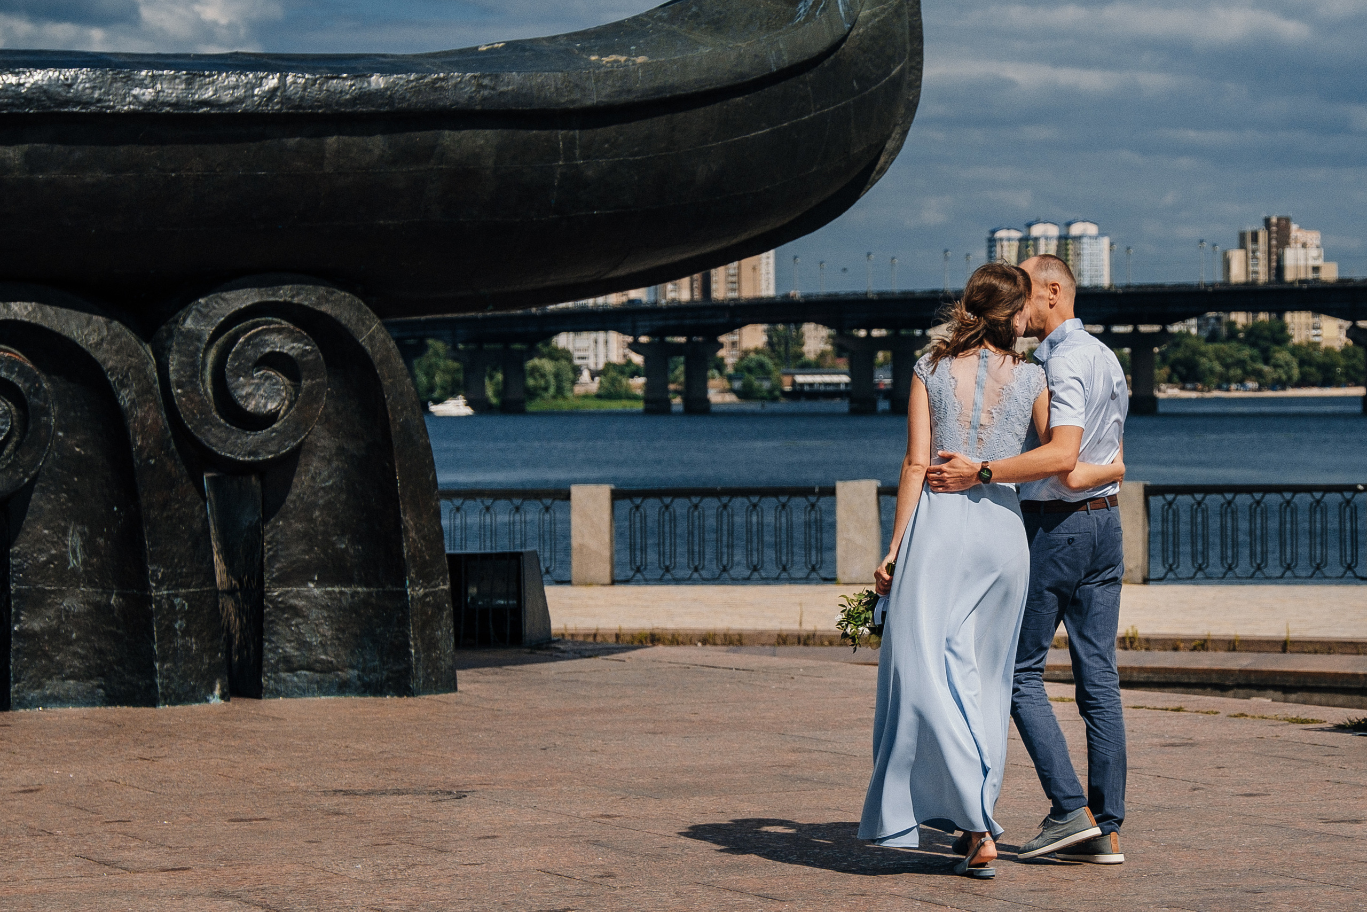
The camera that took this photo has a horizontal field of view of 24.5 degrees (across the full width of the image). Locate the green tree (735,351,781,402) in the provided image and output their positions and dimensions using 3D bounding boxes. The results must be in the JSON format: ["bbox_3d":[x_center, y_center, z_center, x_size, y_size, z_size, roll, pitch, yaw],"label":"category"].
[{"bbox_3d":[19.829,-20.938,830.000,12.660,12.930,12.660,0,1,0],"label":"green tree"}]

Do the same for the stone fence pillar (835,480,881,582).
[{"bbox_3d":[1.795,0.778,32.200,0.430,1.053,0.430,0,1,4],"label":"stone fence pillar"}]

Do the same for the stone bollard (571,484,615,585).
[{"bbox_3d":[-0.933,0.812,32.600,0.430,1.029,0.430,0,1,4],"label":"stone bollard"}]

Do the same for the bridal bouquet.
[{"bbox_3d":[0.535,0.427,8.850,0.200,0.280,0.200,21,6,0],"label":"bridal bouquet"}]

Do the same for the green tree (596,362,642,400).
[{"bbox_3d":[-15.297,-17.540,740.000,10.530,9.020,10.530,0,1,0],"label":"green tree"}]

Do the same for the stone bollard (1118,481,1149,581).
[{"bbox_3d":[4.483,0.775,31.800,0.430,1.027,0.430,0,1,4],"label":"stone bollard"}]

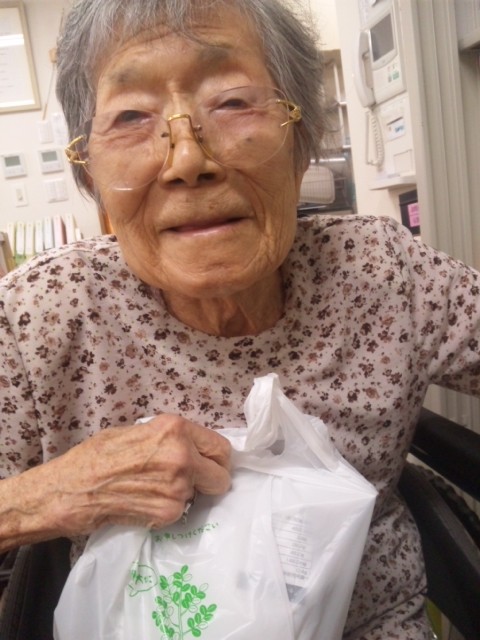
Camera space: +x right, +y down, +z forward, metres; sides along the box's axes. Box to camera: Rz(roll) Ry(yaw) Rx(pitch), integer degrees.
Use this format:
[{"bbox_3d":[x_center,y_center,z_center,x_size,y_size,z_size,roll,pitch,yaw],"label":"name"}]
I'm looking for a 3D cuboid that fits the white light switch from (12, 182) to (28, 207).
[{"bbox_3d":[-1.166,-0.664,2.750,0.070,0.120,0.012,-7,7,2],"label":"white light switch"}]

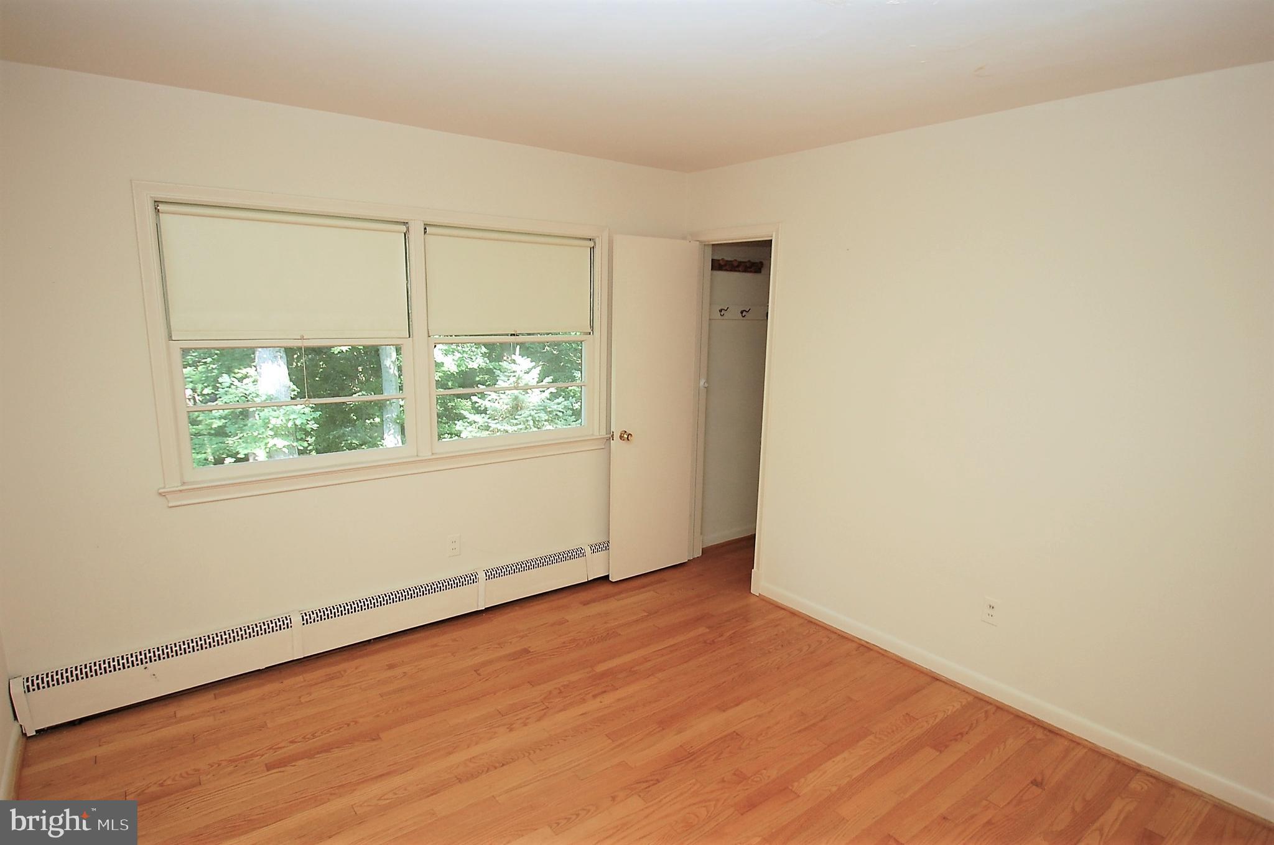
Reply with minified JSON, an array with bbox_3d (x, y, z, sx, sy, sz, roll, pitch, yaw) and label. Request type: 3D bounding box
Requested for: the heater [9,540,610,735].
[{"bbox_3d":[-1.038,0.918,3.259,3.097,0.212,0.070,-6,12,-36],"label":"heater"}]

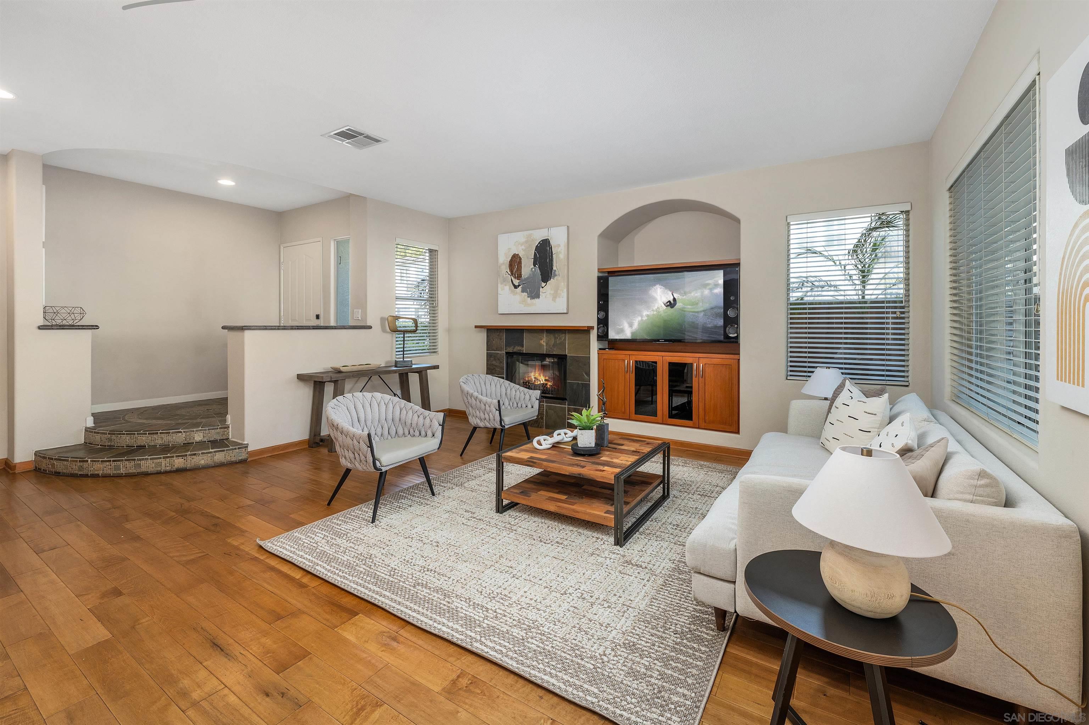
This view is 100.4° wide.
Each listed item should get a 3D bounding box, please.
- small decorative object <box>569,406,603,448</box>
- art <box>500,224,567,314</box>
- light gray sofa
[{"bbox_3d":[0.281,0.431,3.090,0.240,0.250,0.240,0,4,5],"label":"small decorative object"},{"bbox_3d":[-0.166,-1.104,5.576,1.030,1.020,0.045,2,4,33],"label":"art"},{"bbox_3d":[1.666,0.657,2.519,1.070,0.800,2.280,2,4,33],"label":"light gray sofa"}]

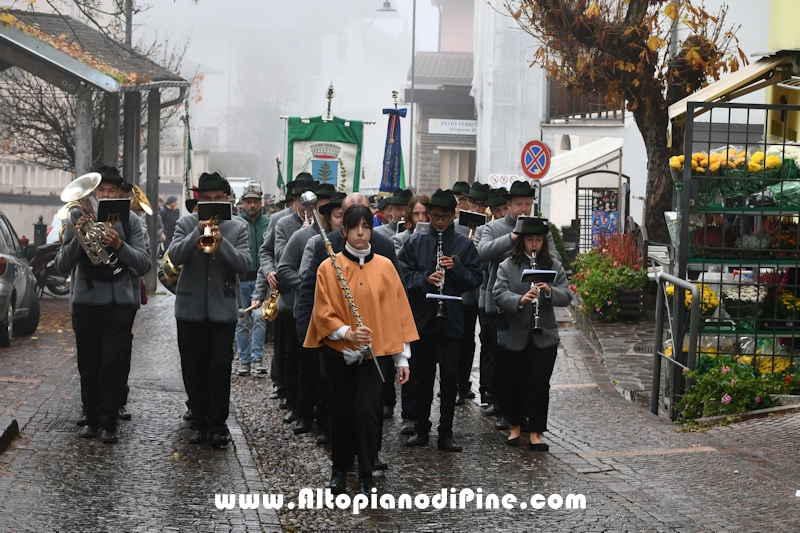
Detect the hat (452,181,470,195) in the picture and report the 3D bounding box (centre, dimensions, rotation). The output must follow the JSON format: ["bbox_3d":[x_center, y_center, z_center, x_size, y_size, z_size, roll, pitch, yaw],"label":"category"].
[{"bbox_3d":[0.582,-0.725,16.000,0.240,0.135,0.280,3,3,30],"label":"hat"}]

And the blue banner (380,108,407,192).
[{"bbox_3d":[-0.065,-1.143,17.300,0.260,0.880,0.130,3,3,6],"label":"blue banner"}]

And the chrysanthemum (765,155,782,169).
[{"bbox_3d":[2.953,-0.830,13.700,0.140,0.115,0.140,2,3,17],"label":"chrysanthemum"}]

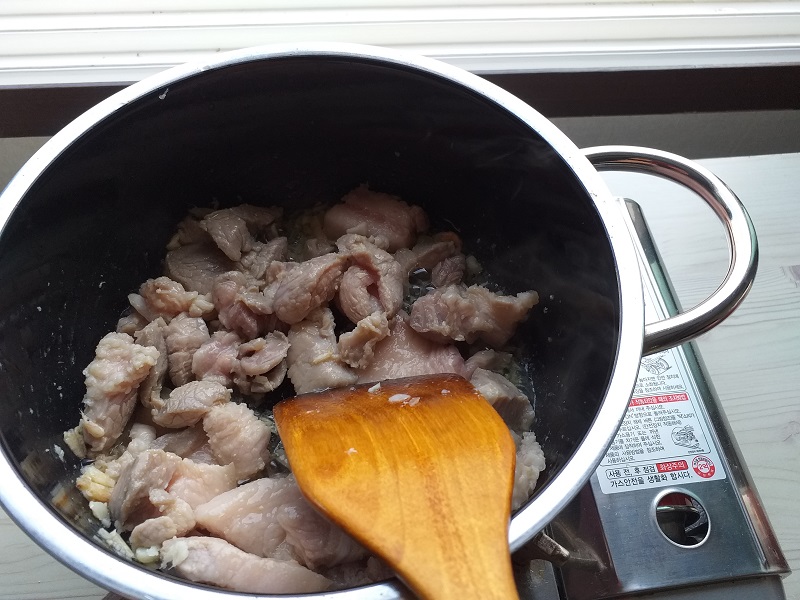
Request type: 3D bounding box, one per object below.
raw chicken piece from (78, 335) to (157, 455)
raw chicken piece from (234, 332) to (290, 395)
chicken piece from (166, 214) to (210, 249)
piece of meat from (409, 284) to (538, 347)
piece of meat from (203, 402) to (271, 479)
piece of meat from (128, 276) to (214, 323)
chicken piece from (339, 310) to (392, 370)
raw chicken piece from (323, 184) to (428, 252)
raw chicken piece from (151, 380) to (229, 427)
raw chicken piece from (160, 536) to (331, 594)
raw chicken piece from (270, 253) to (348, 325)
[{"bbox_3d":[-0.136,0.045,0.295,0.030,0.023,0.055,0,58,-3],"label":"raw chicken piece"},{"bbox_3d":[-0.072,0.033,0.317,0.031,0.023,0.025,-35,67,-21],"label":"raw chicken piece"},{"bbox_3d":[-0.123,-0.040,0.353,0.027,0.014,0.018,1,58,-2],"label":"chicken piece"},{"bbox_3d":[0.040,0.008,0.331,0.070,0.024,0.028,-9,58,-8],"label":"piece of meat"},{"bbox_3d":[-0.079,0.068,0.290,0.026,0.026,0.034,-35,66,-22],"label":"piece of meat"},{"bbox_3d":[-0.123,0.000,0.325,0.044,0.015,0.018,8,58,2],"label":"piece of meat"},{"bbox_3d":[-0.018,0.020,0.310,0.018,0.014,0.032,36,63,18],"label":"chicken piece"},{"bbox_3d":[-0.015,-0.051,0.373,0.066,0.031,0.040,10,60,3],"label":"raw chicken piece"},{"bbox_3d":[-0.103,0.052,0.297,0.039,0.018,0.023,-11,61,-9],"label":"raw chicken piece"},{"bbox_3d":[-0.068,0.120,0.264,0.076,0.025,0.025,13,60,5],"label":"raw chicken piece"},{"bbox_3d":[-0.050,-0.007,0.334,0.026,0.024,0.051,39,65,18],"label":"raw chicken piece"}]

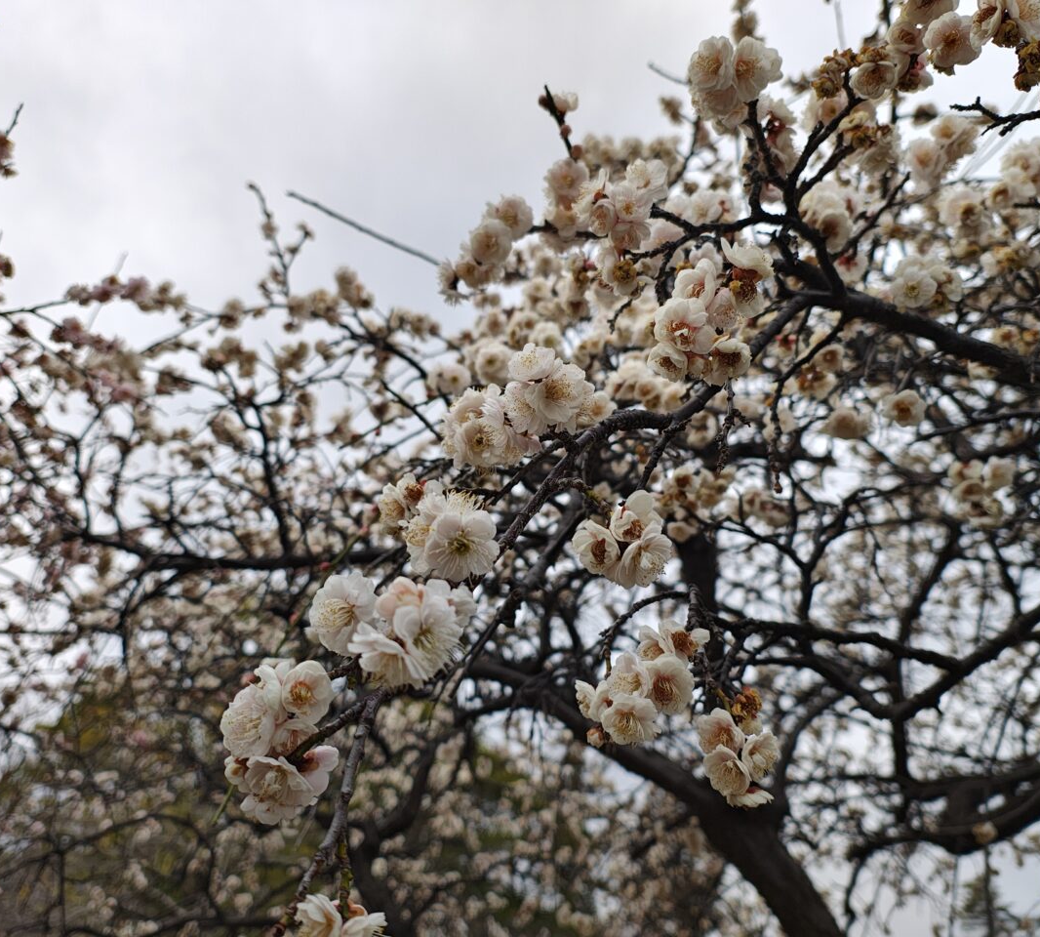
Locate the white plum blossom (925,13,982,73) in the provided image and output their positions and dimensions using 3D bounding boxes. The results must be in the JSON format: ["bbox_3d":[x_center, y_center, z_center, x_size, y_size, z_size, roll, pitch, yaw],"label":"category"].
[{"bbox_3d":[0.192,-0.189,0.400,0.025,0.025,0.015,-3,11,6],"label":"white plum blossom"}]

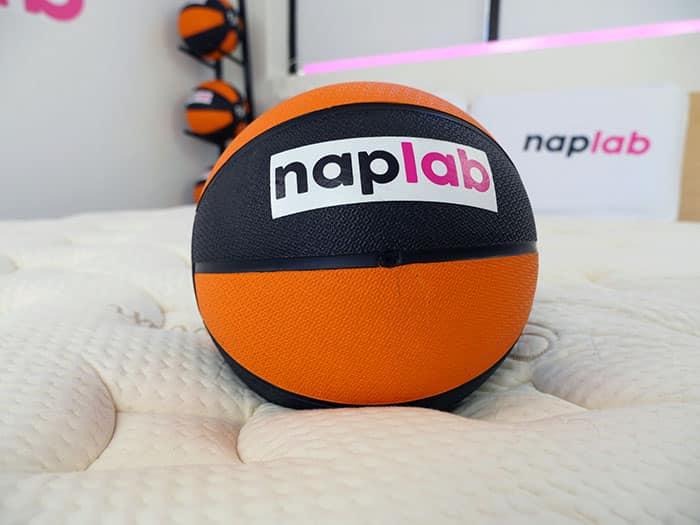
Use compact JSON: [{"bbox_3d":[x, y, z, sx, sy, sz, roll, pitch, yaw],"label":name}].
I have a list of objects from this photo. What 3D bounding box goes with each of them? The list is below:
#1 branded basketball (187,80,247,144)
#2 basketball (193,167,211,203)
[{"bbox_3d":[-0.536,-0.604,1.949,0.232,0.232,0.232,2,13,13],"label":"branded basketball"},{"bbox_3d":[-0.533,-0.306,2.019,0.232,0.232,0.232,2,13,13],"label":"basketball"}]

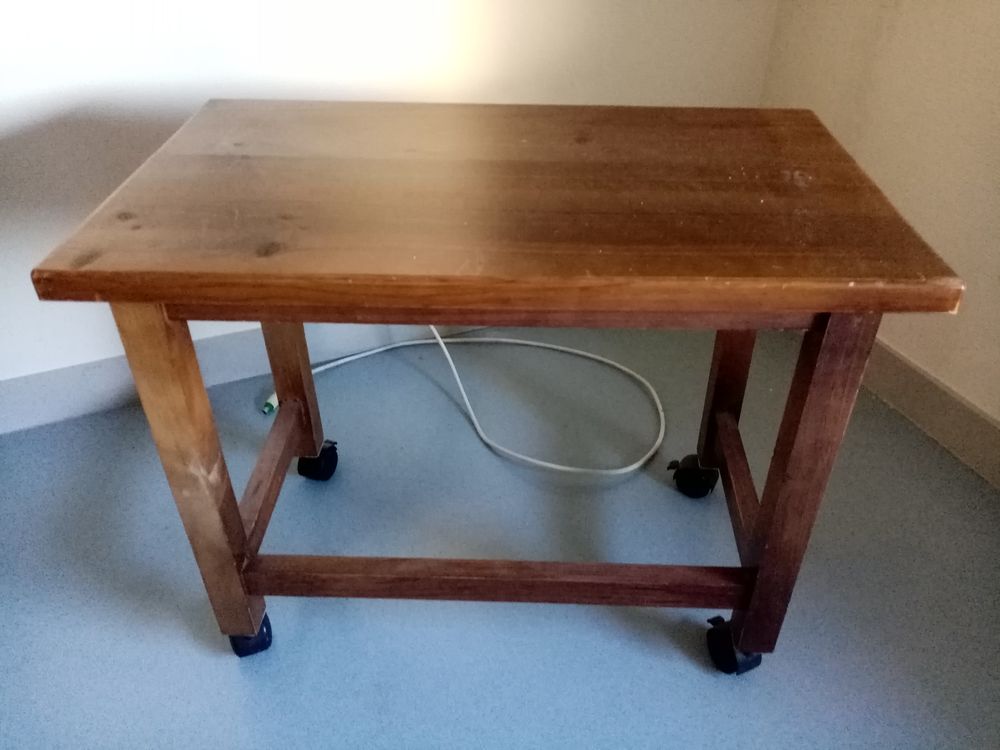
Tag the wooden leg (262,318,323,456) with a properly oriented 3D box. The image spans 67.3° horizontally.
[{"bbox_3d":[-0.287,-0.071,0.991,0.040,0.466,0.040,2,37,2],"label":"wooden leg"}]

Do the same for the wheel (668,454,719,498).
[{"bbox_3d":[0.290,0.154,1.132,0.064,0.060,0.041,8,37,11],"label":"wheel"}]

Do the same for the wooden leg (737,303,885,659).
[{"bbox_3d":[0.286,0.114,0.731,0.040,0.466,0.040,1,36,3],"label":"wooden leg"}]

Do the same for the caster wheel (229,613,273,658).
[{"bbox_3d":[-0.309,0.313,0.934,0.041,0.060,0.059,-13,38,-16],"label":"caster wheel"}]

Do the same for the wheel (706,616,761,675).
[{"bbox_3d":[0.286,0.322,0.913,0.041,0.060,0.064,-14,38,-17],"label":"wheel"}]

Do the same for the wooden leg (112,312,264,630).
[{"bbox_3d":[-0.304,0.099,0.762,0.040,0.466,0.040,2,36,2],"label":"wooden leg"}]

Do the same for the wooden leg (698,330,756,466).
[{"bbox_3d":[0.302,-0.056,0.961,0.040,0.466,0.040,1,37,3],"label":"wooden leg"}]

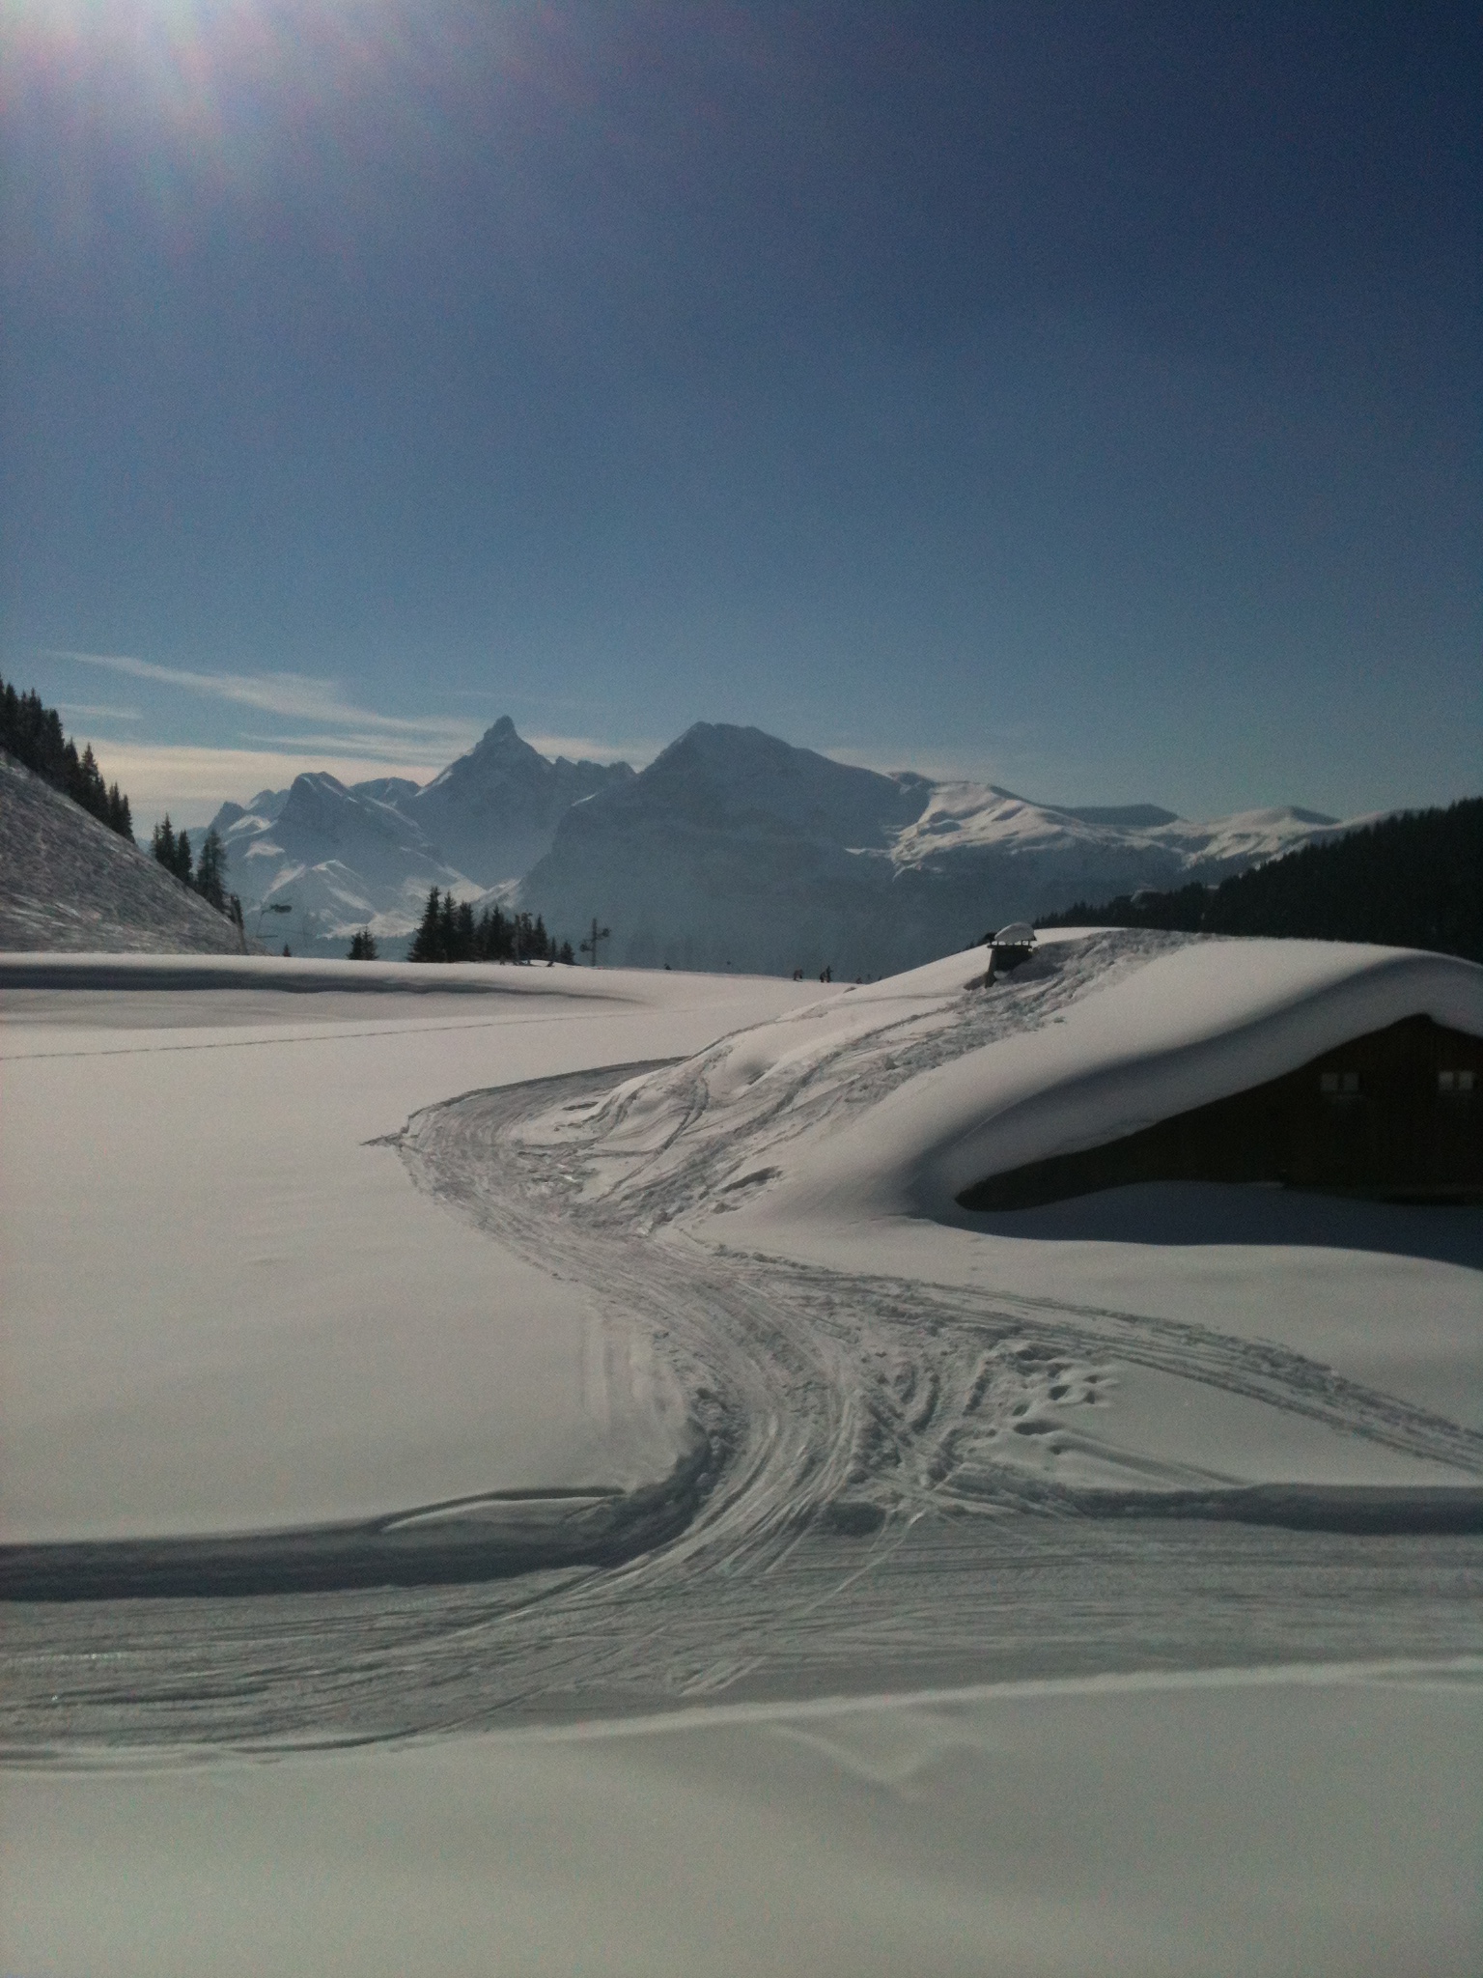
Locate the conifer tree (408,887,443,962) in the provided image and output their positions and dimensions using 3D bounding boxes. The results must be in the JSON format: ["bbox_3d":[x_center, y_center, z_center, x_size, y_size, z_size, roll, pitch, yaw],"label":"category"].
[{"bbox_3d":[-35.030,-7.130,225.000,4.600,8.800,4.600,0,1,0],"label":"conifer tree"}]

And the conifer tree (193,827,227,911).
[{"bbox_3d":[-59.720,-13.470,225.000,3.700,9.900,3.700,0,1,0],"label":"conifer tree"}]

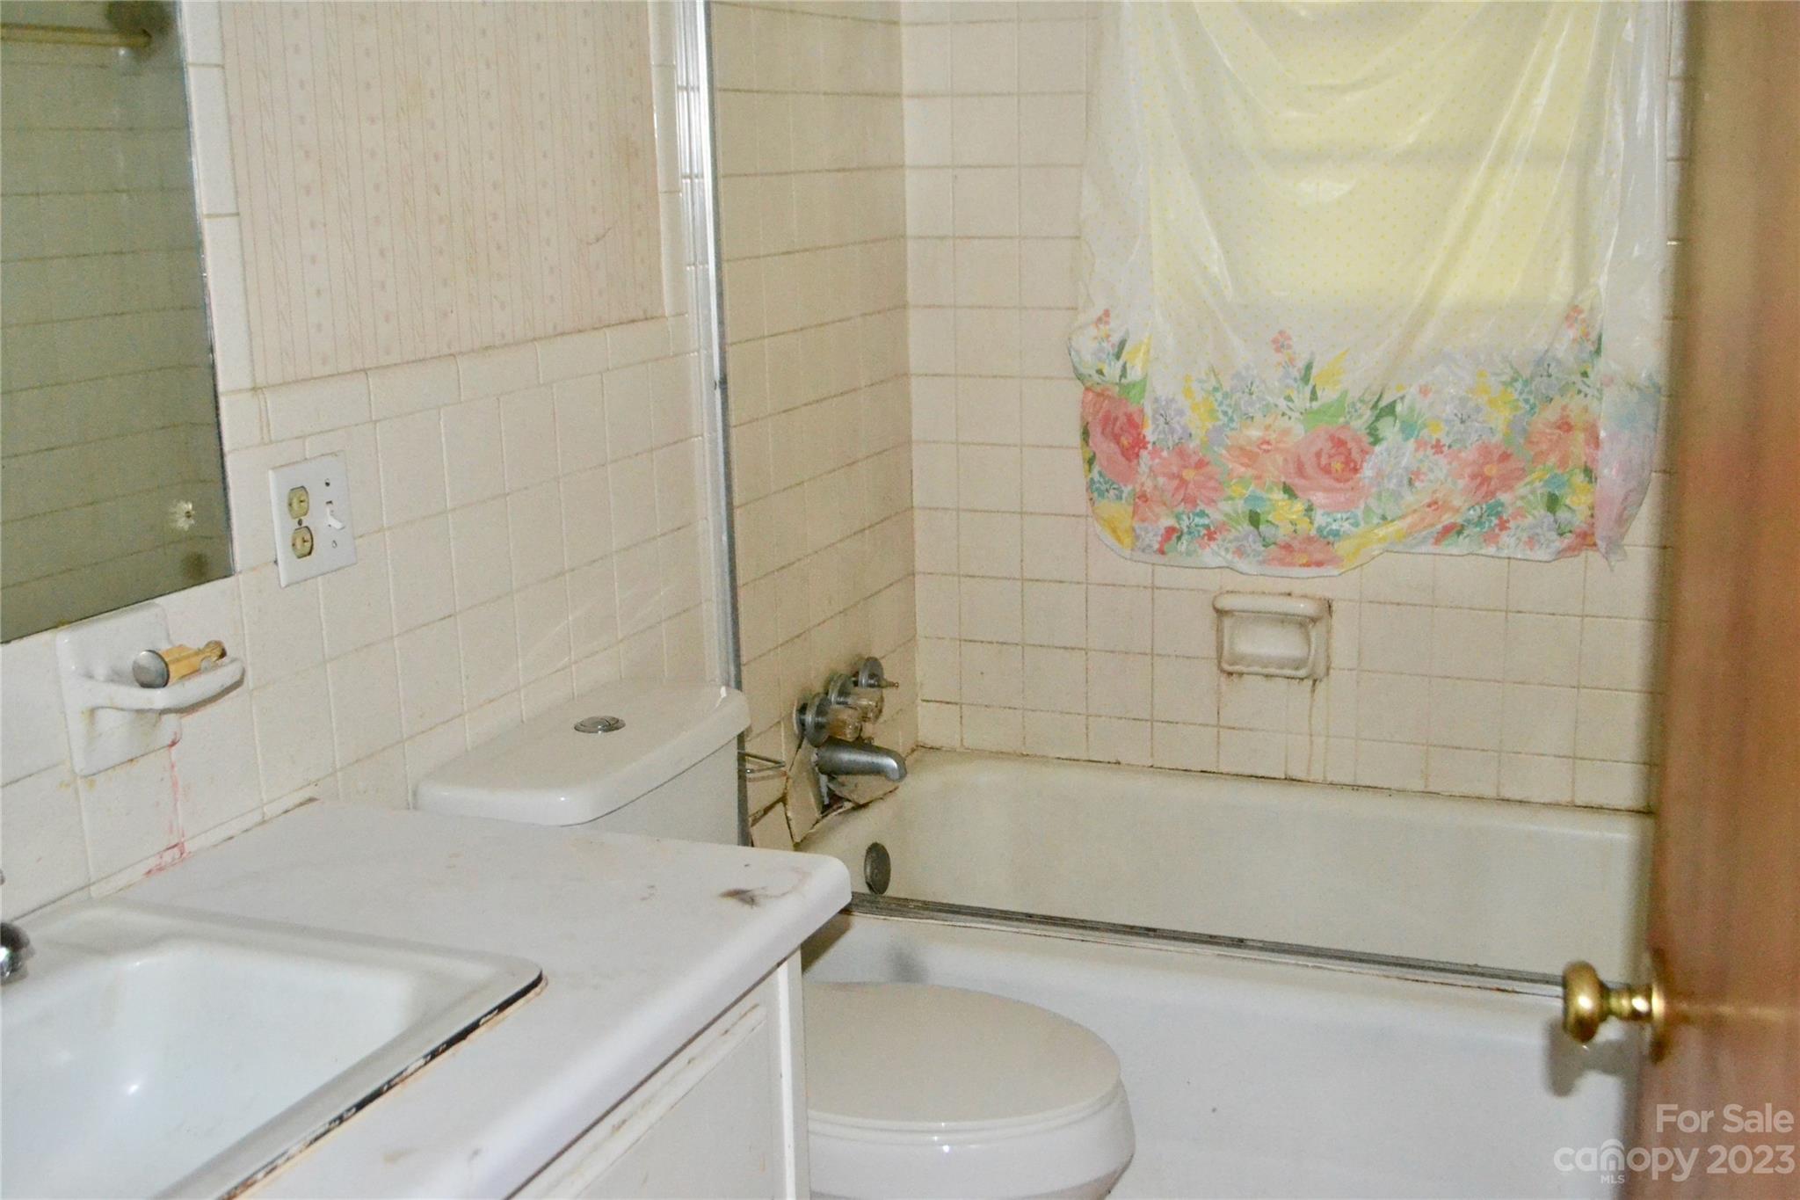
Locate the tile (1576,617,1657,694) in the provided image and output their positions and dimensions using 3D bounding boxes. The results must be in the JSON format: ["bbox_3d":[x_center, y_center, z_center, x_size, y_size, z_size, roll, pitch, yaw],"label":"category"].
[{"bbox_3d":[1.058,0.080,2.874,0.108,0.108,0.008,4,14,22],"label":"tile"}]

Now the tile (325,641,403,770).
[{"bbox_3d":[-0.539,0.102,1.963,0.008,0.108,0.108,4,14,22],"label":"tile"}]

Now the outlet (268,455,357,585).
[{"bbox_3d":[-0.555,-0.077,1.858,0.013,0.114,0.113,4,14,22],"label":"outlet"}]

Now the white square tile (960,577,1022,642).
[{"bbox_3d":[0.155,0.016,3.233,0.108,0.109,0.009,4,14,22],"label":"white square tile"}]

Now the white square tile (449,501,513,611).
[{"bbox_3d":[-0.455,-0.050,2.113,0.010,0.108,0.108,4,14,22],"label":"white square tile"}]

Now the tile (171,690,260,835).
[{"bbox_3d":[-0.622,0.149,1.764,0.008,0.108,0.108,4,14,22],"label":"tile"}]

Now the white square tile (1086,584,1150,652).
[{"bbox_3d":[0.356,0.031,3.151,0.108,0.109,0.009,4,14,22],"label":"white square tile"}]

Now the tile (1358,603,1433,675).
[{"bbox_3d":[0.759,0.059,2.987,0.108,0.109,0.009,4,14,22],"label":"tile"}]

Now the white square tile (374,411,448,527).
[{"bbox_3d":[-0.499,-0.134,1.990,0.010,0.108,0.108,4,14,22],"label":"white square tile"}]

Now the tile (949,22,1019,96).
[{"bbox_3d":[0.134,-0.841,3.039,0.108,0.108,0.008,4,14,22],"label":"tile"}]

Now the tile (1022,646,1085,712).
[{"bbox_3d":[0.256,0.130,3.220,0.108,0.108,0.008,4,14,22],"label":"tile"}]

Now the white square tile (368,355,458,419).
[{"bbox_3d":[-0.497,-0.216,1.980,0.010,0.051,0.151,4,14,22],"label":"white square tile"}]

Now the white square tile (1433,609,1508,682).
[{"bbox_3d":[0.866,0.067,2.964,0.108,0.108,0.010,4,14,22],"label":"white square tile"}]

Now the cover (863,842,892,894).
[{"bbox_3d":[-0.038,0.411,2.981,0.015,0.079,0.079,4,14,22],"label":"cover"}]

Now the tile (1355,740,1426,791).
[{"bbox_3d":[0.764,0.257,3.032,0.108,0.075,0.009,4,14,22],"label":"tile"}]

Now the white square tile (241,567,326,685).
[{"bbox_3d":[-0.580,0.019,1.820,0.009,0.108,0.106,4,14,22],"label":"white square tile"}]

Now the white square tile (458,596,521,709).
[{"bbox_3d":[-0.453,0.056,2.138,0.010,0.108,0.108,4,14,22],"label":"white square tile"}]

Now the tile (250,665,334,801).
[{"bbox_3d":[-0.576,0.127,1.841,0.010,0.108,0.108,4,14,22],"label":"tile"}]

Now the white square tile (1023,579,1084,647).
[{"bbox_3d":[0.256,0.024,3.196,0.108,0.109,0.009,4,14,22],"label":"white square tile"}]

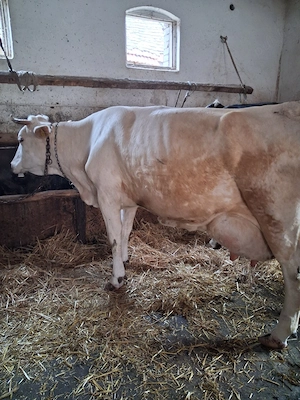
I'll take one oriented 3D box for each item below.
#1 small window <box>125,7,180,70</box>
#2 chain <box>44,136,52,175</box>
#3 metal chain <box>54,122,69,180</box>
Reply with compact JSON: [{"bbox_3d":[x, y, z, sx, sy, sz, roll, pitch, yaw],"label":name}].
[{"bbox_3d":[0.041,-2.111,4.117,0.760,0.752,0.120,-5,15,-22],"label":"small window"},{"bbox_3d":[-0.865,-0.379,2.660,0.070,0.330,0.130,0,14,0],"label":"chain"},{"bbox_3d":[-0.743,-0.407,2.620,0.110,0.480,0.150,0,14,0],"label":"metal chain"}]

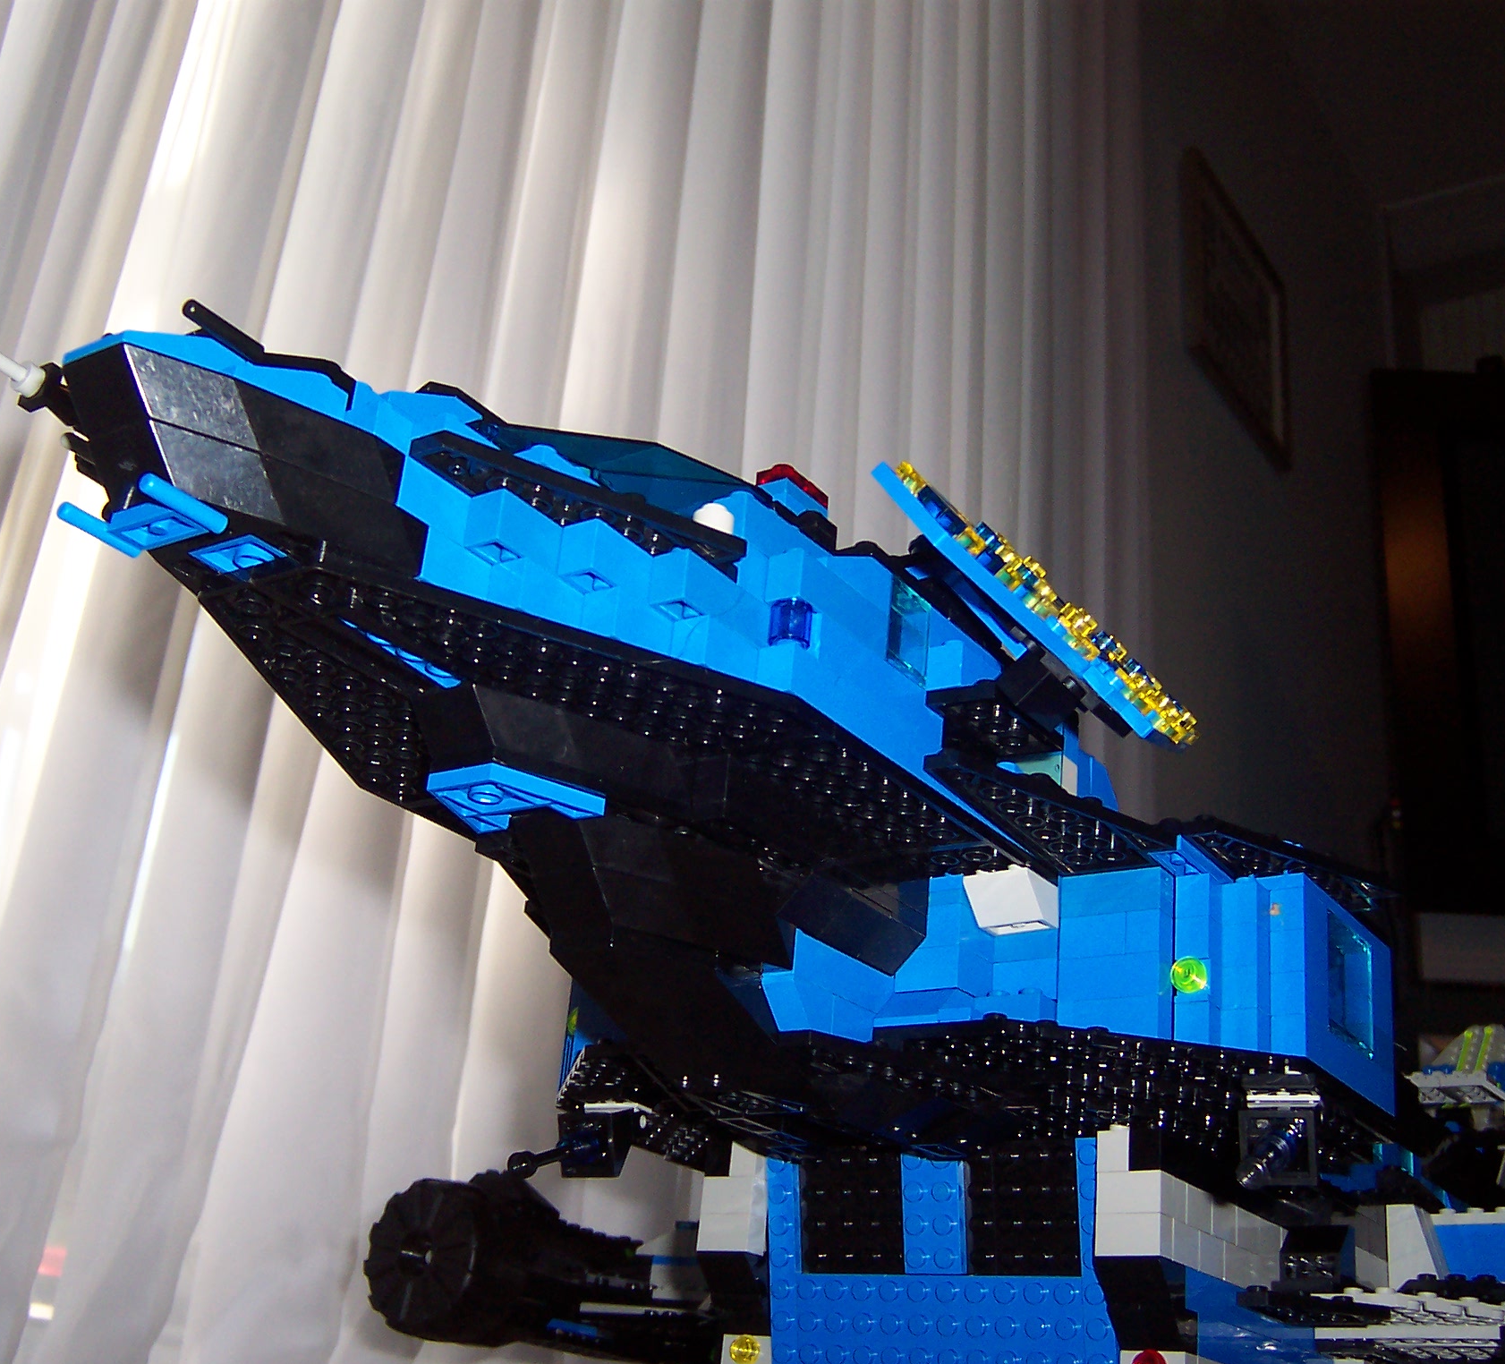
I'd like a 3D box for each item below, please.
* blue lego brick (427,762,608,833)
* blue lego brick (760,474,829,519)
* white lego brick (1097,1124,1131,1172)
[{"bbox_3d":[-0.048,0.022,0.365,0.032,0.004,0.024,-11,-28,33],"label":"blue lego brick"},{"bbox_3d":[0.008,-0.036,0.415,0.008,0.010,0.016,-11,-28,33],"label":"blue lego brick"},{"bbox_3d":[0.088,0.113,0.453,0.008,0.010,0.009,-11,-28,33],"label":"white lego brick"}]

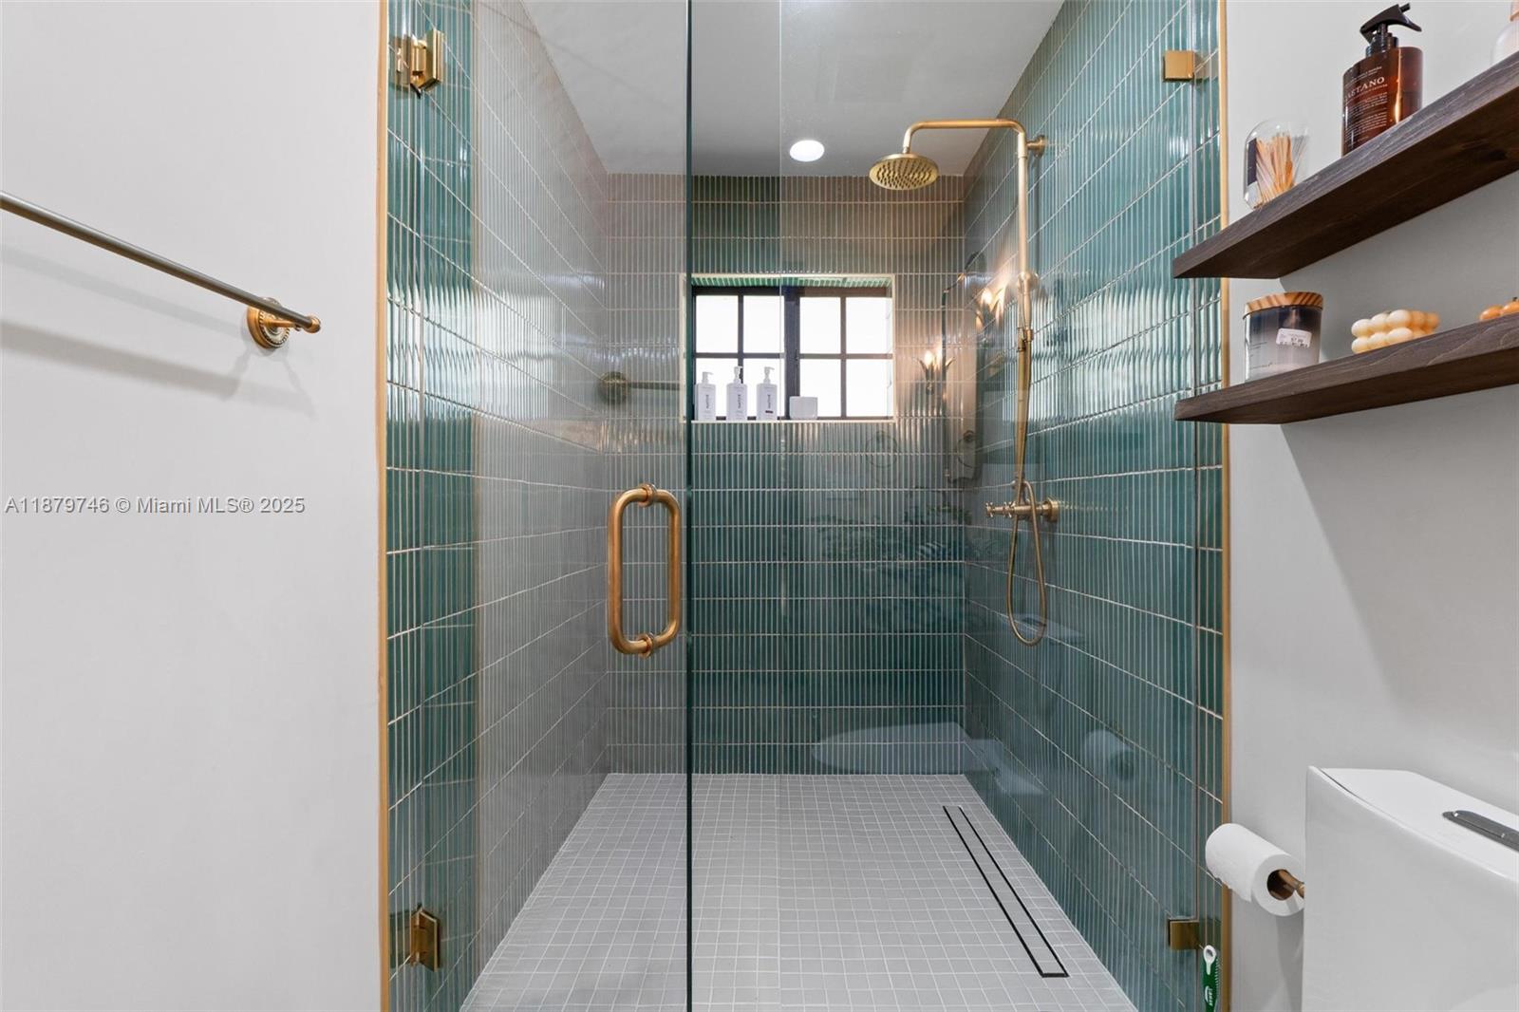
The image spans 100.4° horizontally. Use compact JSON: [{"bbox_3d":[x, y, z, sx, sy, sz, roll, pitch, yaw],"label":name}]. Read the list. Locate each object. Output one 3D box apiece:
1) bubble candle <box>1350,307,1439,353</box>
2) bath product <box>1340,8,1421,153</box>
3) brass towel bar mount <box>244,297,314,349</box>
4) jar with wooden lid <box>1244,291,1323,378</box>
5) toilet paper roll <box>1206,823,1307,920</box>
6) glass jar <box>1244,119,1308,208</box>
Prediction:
[{"bbox_3d":[0.737,-0.195,0.734,0.062,0.062,0.062,0,0,-8],"label":"bubble candle"},{"bbox_3d":[0.704,-0.473,0.716,0.067,0.177,0.067,0,0,-30],"label":"bath product"},{"bbox_3d":[-0.611,-0.234,0.818,0.057,0.067,0.066,0,0,1],"label":"brass towel bar mount"},{"bbox_3d":[0.700,-0.218,0.847,0.082,0.110,0.082,0,0,0],"label":"jar with wooden lid"},{"bbox_3d":[0.740,0.536,0.935,0.089,0.089,0.098,0,0,1],"label":"toilet paper roll"},{"bbox_3d":[0.690,-0.447,0.848,0.068,0.128,0.068,0,0,0],"label":"glass jar"}]

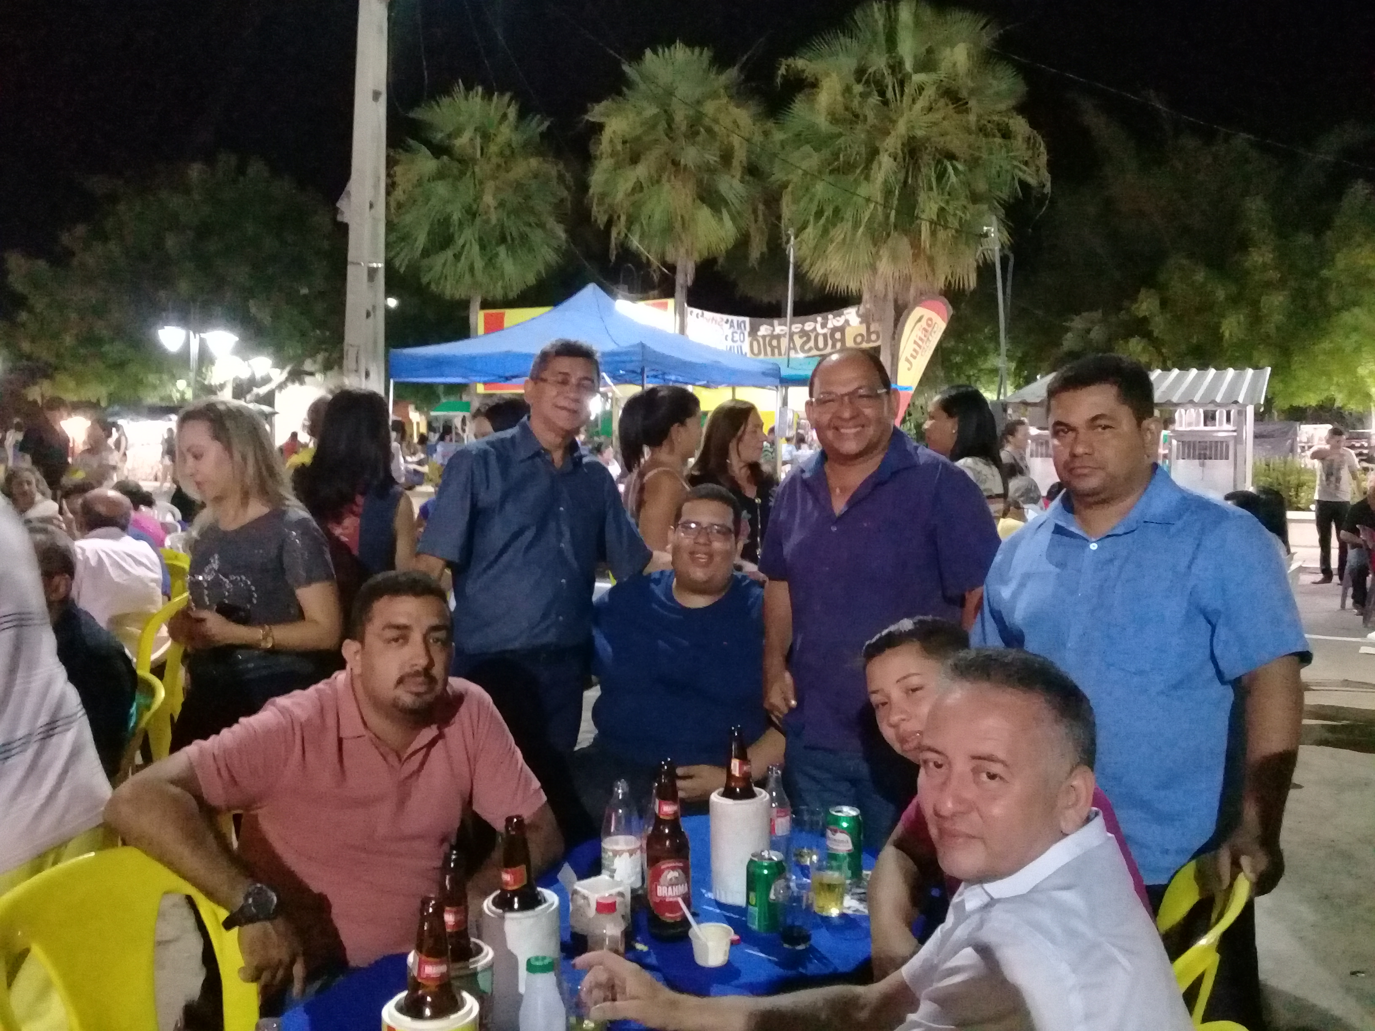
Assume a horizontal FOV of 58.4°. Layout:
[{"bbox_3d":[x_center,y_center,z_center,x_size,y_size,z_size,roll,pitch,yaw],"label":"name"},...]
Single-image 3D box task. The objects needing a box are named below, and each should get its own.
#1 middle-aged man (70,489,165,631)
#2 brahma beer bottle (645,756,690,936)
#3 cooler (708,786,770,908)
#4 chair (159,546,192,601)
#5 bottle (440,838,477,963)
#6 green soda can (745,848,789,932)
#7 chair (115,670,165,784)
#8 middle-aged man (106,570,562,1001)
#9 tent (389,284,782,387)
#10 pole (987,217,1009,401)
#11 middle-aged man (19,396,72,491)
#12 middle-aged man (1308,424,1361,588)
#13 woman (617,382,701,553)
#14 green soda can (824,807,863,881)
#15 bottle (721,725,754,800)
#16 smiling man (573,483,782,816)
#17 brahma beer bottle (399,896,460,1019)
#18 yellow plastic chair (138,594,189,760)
[{"bbox_3d":[-2.530,0.499,5.351,0.520,1.290,0.750,-2,4,-20],"label":"middle-aged man"},{"bbox_3d":[-0.030,0.550,2.055,0.075,0.290,0.075,-1,4,-9],"label":"brahma beer bottle"},{"bbox_3d":[0.095,0.591,2.213,0.108,0.188,0.108,0,4,0],"label":"cooler"},{"bbox_3d":[-3.050,0.597,6.962,0.520,0.860,0.460,2,5,28],"label":"chair"},{"bbox_3d":[-0.293,0.568,1.560,0.075,0.290,0.075,0,4,-6],"label":"bottle"},{"bbox_3d":[0.134,0.632,2.090,0.066,0.122,0.066,0,4,0],"label":"green soda can"},{"bbox_3d":[-1.810,0.849,3.522,0.520,0.860,0.460,1,4,16],"label":"chair"},{"bbox_3d":[-0.530,0.755,2.053,0.720,1.320,0.740,-2,4,-30],"label":"middle-aged man"},{"bbox_3d":[-1.020,-0.976,13.284,3.000,3.070,3.000,2,5,28],"label":"tent"},{"bbox_3d":[6.412,-3.167,24.835,0.380,5.750,0.220,-3,4,0],"label":"pole"},{"bbox_3d":[-4.683,0.004,9.025,0.460,1.740,0.310,-3,5,-37],"label":"middle-aged man"},{"bbox_3d":[6.831,-0.143,13.018,0.530,1.690,0.420,2,4,24],"label":"middle-aged man"},{"bbox_3d":[-0.088,0.423,3.861,0.290,1.660,0.430,-1,4,-16],"label":"woman"},{"bbox_3d":[0.289,0.605,2.265,0.066,0.122,0.066,0,4,0],"label":"green soda can"},{"bbox_3d":[0.091,0.526,2.209,0.075,0.290,0.075,-1,4,-22],"label":"bottle"},{"bbox_3d":[-0.021,0.654,2.838,0.580,1.420,0.780,0,4,3],"label":"smiling man"},{"bbox_3d":[-0.292,0.579,1.395,0.075,0.290,0.075,-1,4,-11],"label":"brahma beer bottle"},{"bbox_3d":[-2.080,0.747,4.918,0.520,0.870,0.460,4,6,40],"label":"yellow plastic chair"}]

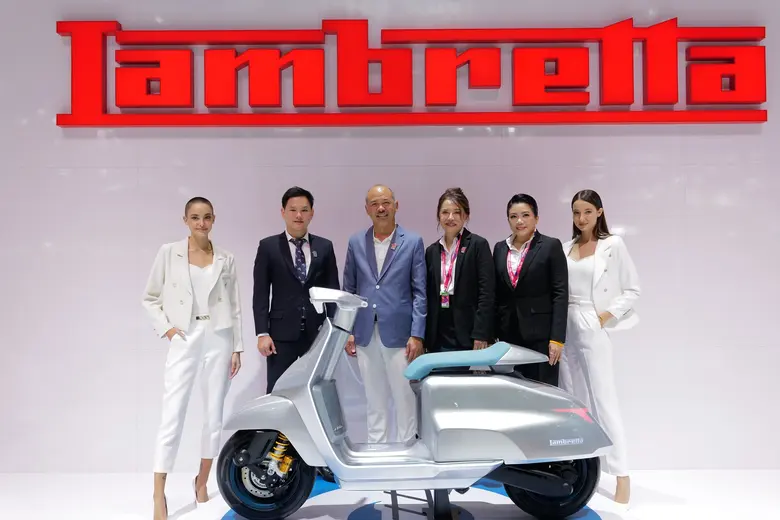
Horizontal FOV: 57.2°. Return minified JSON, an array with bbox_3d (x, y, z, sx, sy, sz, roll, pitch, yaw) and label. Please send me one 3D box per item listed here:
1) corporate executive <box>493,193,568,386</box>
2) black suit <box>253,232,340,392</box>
[{"bbox_3d":[0.792,0.474,4.000,0.440,1.704,0.310,0,0,19],"label":"corporate executive"},{"bbox_3d":[-0.543,0.563,4.200,0.520,1.454,0.290,0,0,-6],"label":"black suit"}]

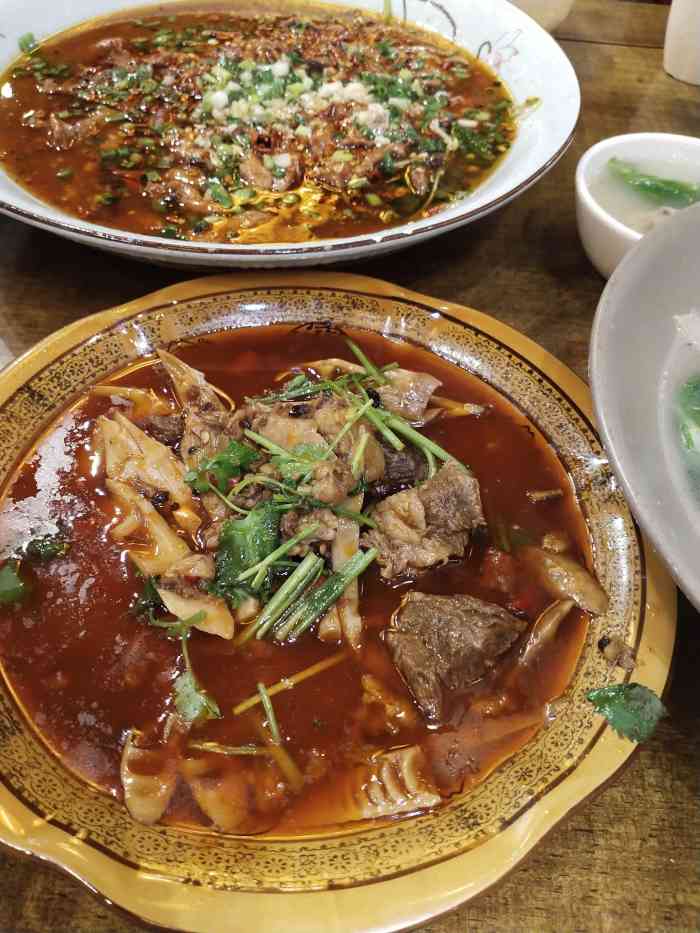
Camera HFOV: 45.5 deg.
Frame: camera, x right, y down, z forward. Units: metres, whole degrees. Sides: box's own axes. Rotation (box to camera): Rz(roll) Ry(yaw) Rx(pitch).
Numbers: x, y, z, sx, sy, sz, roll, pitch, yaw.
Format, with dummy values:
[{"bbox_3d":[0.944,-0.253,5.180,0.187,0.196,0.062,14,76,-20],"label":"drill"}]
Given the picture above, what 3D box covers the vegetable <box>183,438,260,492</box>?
[{"bbox_3d":[-0.049,0.000,0.318,0.026,0.014,0.021,-25,57,-22],"label":"vegetable"}]

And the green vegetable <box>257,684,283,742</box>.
[{"bbox_3d":[-0.027,0.082,0.279,0.004,0.004,0.022,-14,53,-15],"label":"green vegetable"}]

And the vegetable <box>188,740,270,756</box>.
[{"bbox_3d":[-0.039,0.092,0.271,0.027,0.004,0.004,7,51,2],"label":"vegetable"}]

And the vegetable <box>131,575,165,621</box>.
[{"bbox_3d":[-0.073,0.048,0.303,0.011,0.009,0.019,-6,52,-9],"label":"vegetable"}]

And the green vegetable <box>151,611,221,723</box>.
[{"bbox_3d":[-0.055,0.067,0.287,0.019,0.008,0.044,-12,53,-13],"label":"green vegetable"}]

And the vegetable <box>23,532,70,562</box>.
[{"bbox_3d":[-0.114,0.030,0.315,0.017,0.006,0.011,-9,52,-10],"label":"vegetable"}]

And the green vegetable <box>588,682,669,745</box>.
[{"bbox_3d":[0.090,0.079,0.273,0.026,0.008,0.021,14,52,8],"label":"green vegetable"}]

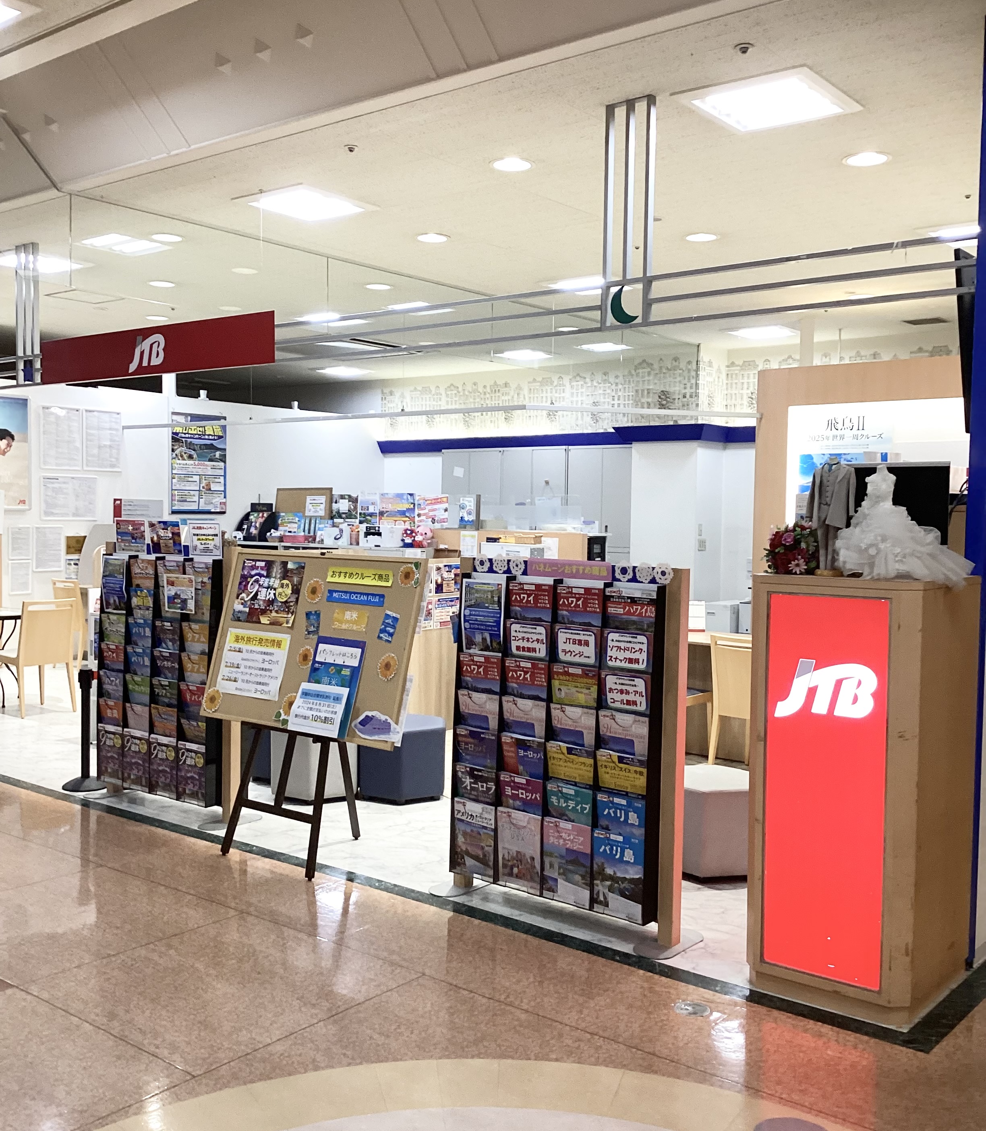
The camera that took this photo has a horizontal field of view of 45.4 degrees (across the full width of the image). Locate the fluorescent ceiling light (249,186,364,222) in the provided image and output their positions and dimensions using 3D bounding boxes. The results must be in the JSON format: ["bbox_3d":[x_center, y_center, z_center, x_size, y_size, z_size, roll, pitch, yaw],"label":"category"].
[{"bbox_3d":[-1.022,-2.001,6.470,0.528,0.052,0.528,3,4,38],"label":"fluorescent ceiling light"}]

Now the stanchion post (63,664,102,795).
[{"bbox_3d":[-2.227,0.879,6.437,0.254,0.662,0.254,3,4,38],"label":"stanchion post"}]

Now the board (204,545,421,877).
[{"bbox_3d":[-0.793,0.615,5.261,1.228,1.345,0.600,3,4,38],"label":"board"}]

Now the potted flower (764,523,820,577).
[{"bbox_3d":[0.996,-0.055,3.922,0.176,0.171,0.171,3,4,38],"label":"potted flower"}]

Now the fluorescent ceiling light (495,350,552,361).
[{"bbox_3d":[0.333,-2.281,12.701,0.528,0.052,0.528,3,4,38],"label":"fluorescent ceiling light"}]

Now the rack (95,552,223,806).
[{"bbox_3d":[-1.697,0.554,5.934,0.906,1.206,0.124,3,4,38],"label":"rack"}]

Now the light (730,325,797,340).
[{"bbox_3d":[2.489,-2.159,10.824,0.528,0.052,0.528,3,4,38],"label":"light"}]

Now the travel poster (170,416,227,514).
[{"bbox_3d":[-3.204,-1.101,12.846,0.026,1.045,0.735,3,4,38],"label":"travel poster"}]

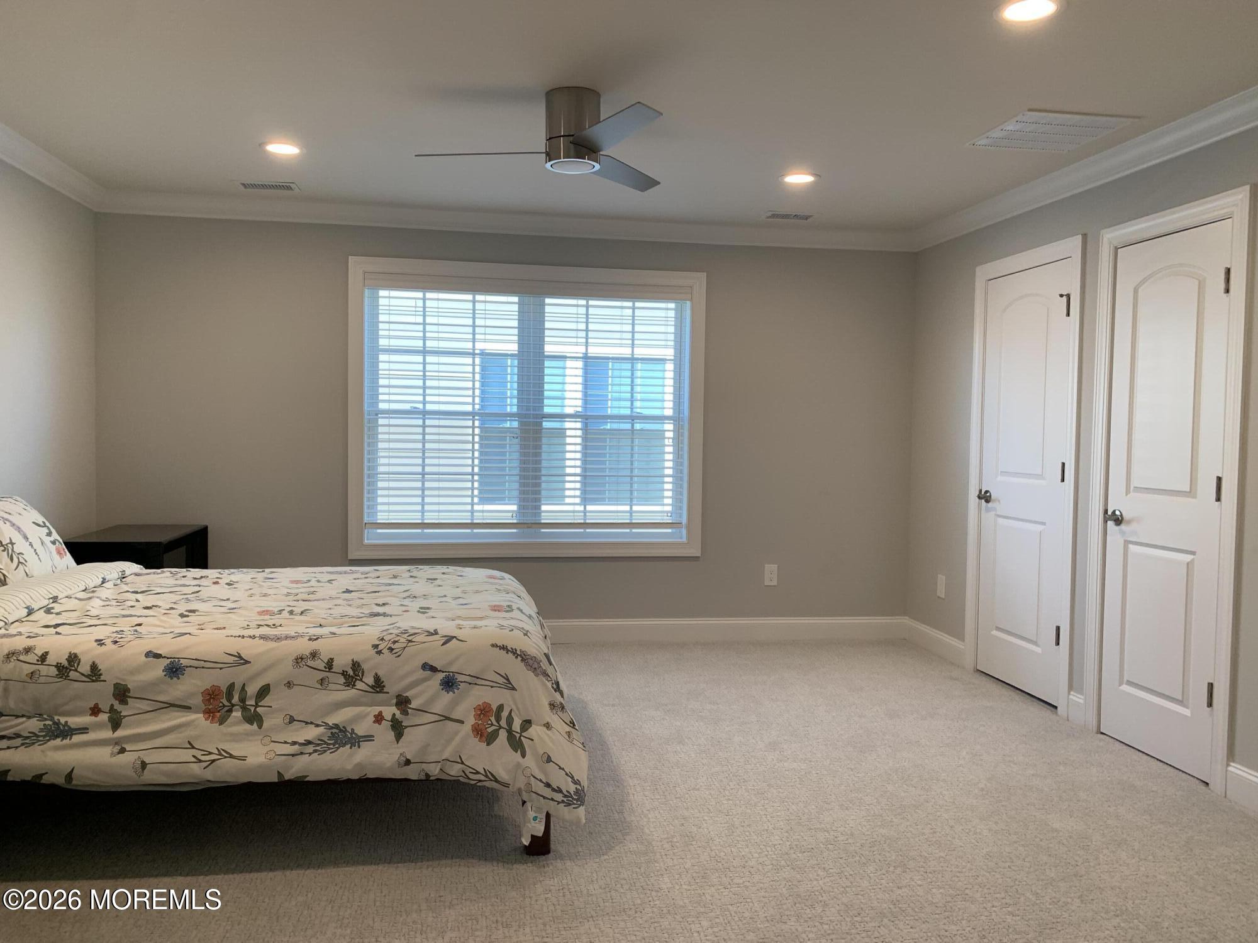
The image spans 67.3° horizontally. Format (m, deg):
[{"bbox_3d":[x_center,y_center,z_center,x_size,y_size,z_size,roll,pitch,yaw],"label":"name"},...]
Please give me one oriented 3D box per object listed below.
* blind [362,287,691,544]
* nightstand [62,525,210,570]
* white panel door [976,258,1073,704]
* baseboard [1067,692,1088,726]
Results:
[{"bbox_3d":[-0.555,-0.330,5.398,1.840,1.441,0.060,0,3,-10],"label":"blind"},{"bbox_3d":[-2.379,0.665,4.595,0.455,0.735,0.760,0,3,-10],"label":"nightstand"},{"bbox_3d":[1.932,0.044,4.597,0.045,2.032,0.682,0,3,-10],"label":"white panel door"},{"bbox_3d":[1.983,1.047,4.161,0.018,0.136,0.124,0,3,-10],"label":"baseboard"}]

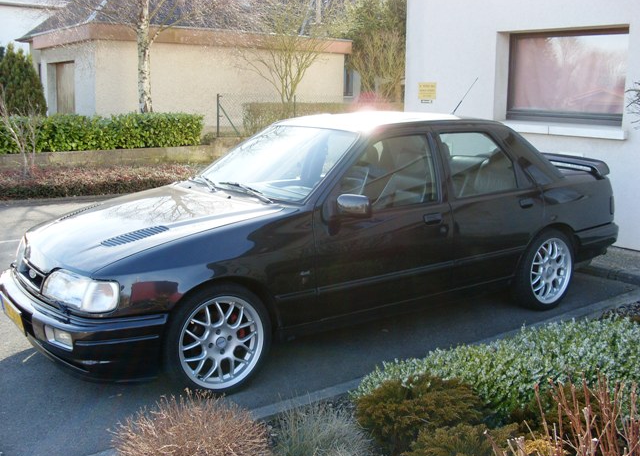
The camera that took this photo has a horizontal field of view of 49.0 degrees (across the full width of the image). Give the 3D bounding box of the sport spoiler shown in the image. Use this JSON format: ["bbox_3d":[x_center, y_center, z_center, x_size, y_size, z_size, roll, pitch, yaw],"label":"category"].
[{"bbox_3d":[1.842,-0.543,6.008,0.280,0.160,1.260,-7,13,-34],"label":"sport spoiler"}]

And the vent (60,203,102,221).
[{"bbox_3d":[-1.469,-0.096,4.323,0.310,0.025,0.090,-23,17,-37],"label":"vent"}]

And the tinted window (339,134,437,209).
[{"bbox_3d":[0.393,-0.332,4.152,0.780,0.420,0.050,-7,-10,-34],"label":"tinted window"}]

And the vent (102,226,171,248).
[{"bbox_3d":[-0.933,0.042,3.568,0.310,0.025,0.090,-18,23,-25],"label":"vent"}]

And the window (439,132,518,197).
[{"bbox_3d":[1.040,-0.424,4.594,0.600,0.410,0.050,-7,-10,-34],"label":"window"}]

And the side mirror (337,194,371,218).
[{"bbox_3d":[0.185,-0.117,3.814,0.100,0.125,0.195,-7,13,-34],"label":"side mirror"}]

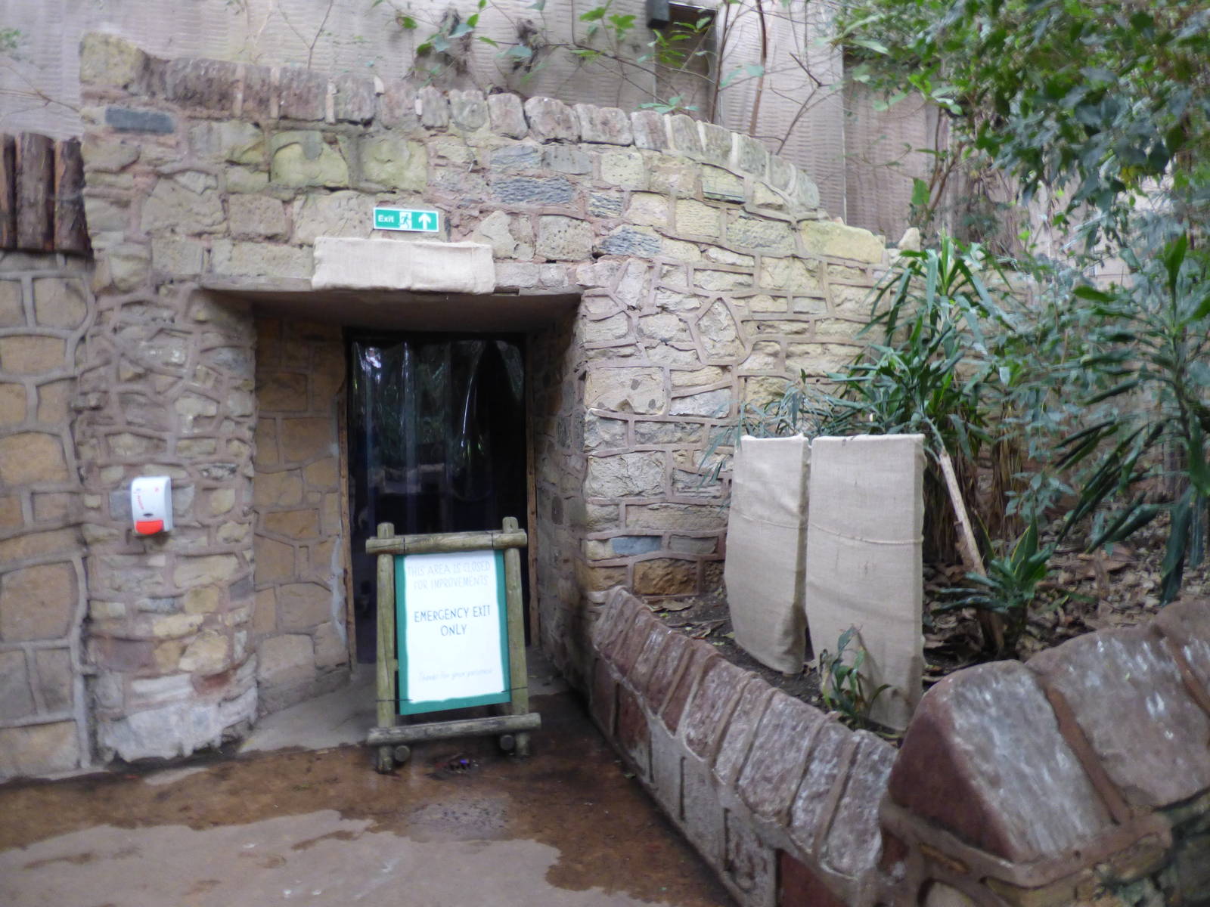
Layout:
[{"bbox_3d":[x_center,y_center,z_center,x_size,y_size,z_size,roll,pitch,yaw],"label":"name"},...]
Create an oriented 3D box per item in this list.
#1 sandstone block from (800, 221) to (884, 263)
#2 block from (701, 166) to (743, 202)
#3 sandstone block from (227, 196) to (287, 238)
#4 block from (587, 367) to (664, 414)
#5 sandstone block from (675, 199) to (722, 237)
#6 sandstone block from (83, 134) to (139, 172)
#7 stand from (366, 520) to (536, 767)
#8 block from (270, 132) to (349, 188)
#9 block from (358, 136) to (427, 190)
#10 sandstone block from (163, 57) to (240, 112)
[{"bbox_3d":[1.381,-1.268,4.295,0.624,0.231,0.240,-2,1,-23],"label":"sandstone block"},{"bbox_3d":[0.585,-1.415,3.735,0.255,0.149,0.150,-1,2,-23],"label":"block"},{"bbox_3d":[-1.598,-1.079,3.263,0.245,0.198,0.160,-1,2,-10],"label":"sandstone block"},{"bbox_3d":[0.090,-0.327,3.681,0.412,0.251,0.140,-1,1,-12],"label":"block"},{"bbox_3d":[0.456,-1.221,3.688,0.275,0.171,0.150,-1,2,-23],"label":"sandstone block"},{"bbox_3d":[-2.169,-1.305,3.128,0.217,0.159,0.180,-1,1,-14],"label":"sandstone block"},{"bbox_3d":[-0.686,0.789,3.171,0.720,0.970,0.520,-1,1,-12],"label":"stand"},{"bbox_3d":[-1.385,-1.361,3.312,0.338,0.236,0.140,-1,1,-14],"label":"block"},{"bbox_3d":[-1.011,-1.365,3.363,0.304,0.239,0.170,-1,2,-10],"label":"block"},{"bbox_3d":[-1.833,-1.650,3.242,0.305,0.234,0.250,-1,1,-14],"label":"sandstone block"}]

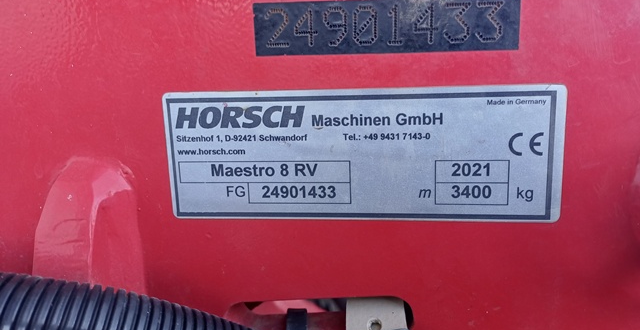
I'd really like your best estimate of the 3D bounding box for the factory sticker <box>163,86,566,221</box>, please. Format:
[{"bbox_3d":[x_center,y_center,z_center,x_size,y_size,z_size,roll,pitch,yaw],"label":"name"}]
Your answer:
[{"bbox_3d":[0.012,-0.003,0.154,0.131,0.044,0.002,0,10,8],"label":"factory sticker"}]

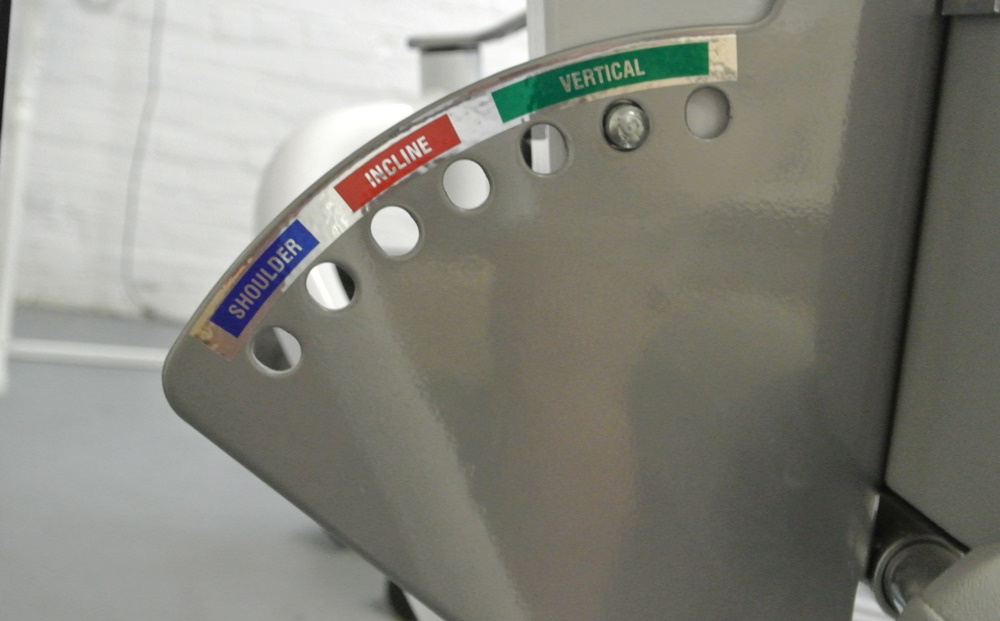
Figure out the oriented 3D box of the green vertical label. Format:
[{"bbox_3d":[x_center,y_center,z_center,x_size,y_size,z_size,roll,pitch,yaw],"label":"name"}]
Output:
[{"bbox_3d":[0.033,-0.075,0.528,0.072,0.013,0.001,-14,12,-4],"label":"green vertical label"}]

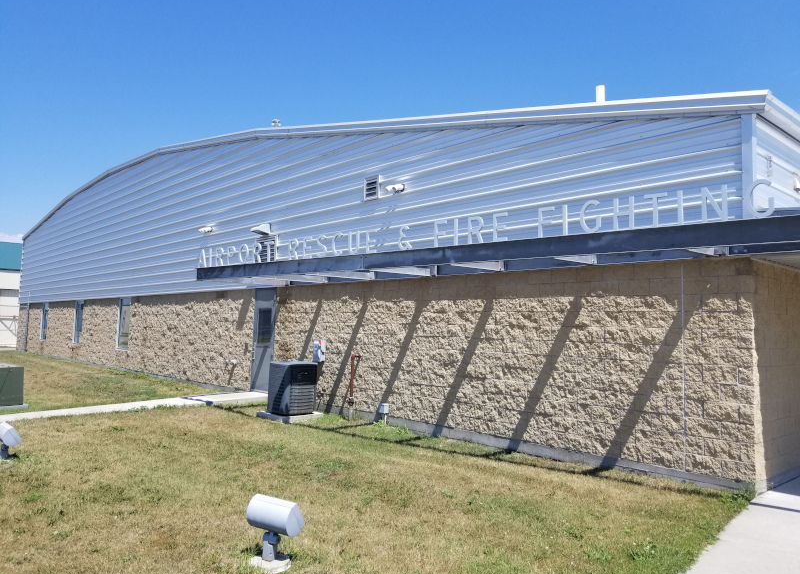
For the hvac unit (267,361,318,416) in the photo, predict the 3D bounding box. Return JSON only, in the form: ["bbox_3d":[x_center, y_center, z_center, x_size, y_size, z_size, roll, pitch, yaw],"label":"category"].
[{"bbox_3d":[-2.012,1.873,11.280,0.680,0.930,0.680,-2,-5,40],"label":"hvac unit"}]

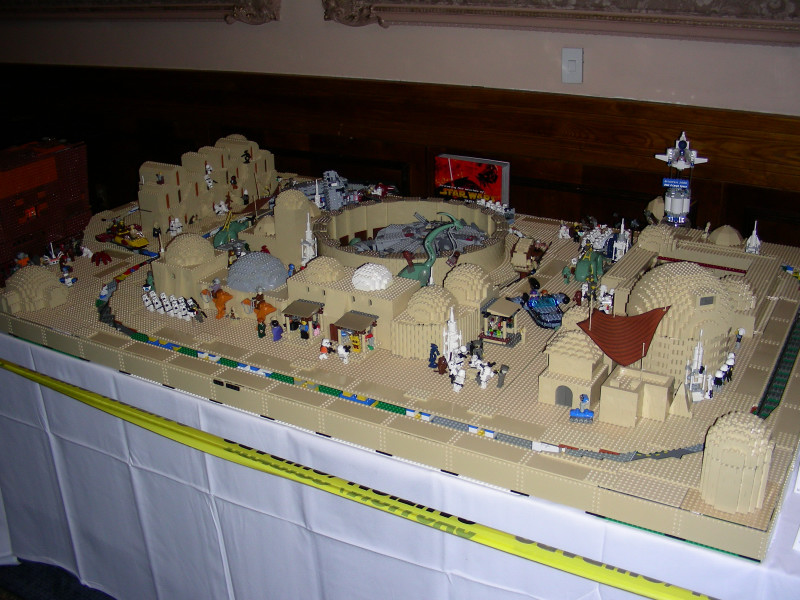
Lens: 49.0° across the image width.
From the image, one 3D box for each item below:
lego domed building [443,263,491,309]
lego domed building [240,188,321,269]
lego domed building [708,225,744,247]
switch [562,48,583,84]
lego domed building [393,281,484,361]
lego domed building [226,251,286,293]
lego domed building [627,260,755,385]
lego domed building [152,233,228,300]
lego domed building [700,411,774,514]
[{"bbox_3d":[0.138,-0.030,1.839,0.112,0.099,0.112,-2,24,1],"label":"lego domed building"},{"bbox_3d":[-0.286,-0.194,2.220,0.184,0.200,0.144,11,27,28],"label":"lego domed building"},{"bbox_3d":[0.827,-0.168,2.221,0.092,0.040,0.093,11,27,28],"label":"lego domed building"},{"bbox_3d":[0.548,-0.744,2.796,0.070,0.115,0.010,12,27,29],"label":"switch"},{"bbox_3d":[0.071,0.036,1.747,0.132,0.128,0.131,11,27,28],"label":"lego domed building"},{"bbox_3d":[-0.322,-0.073,1.969,0.136,0.067,0.136,-2,24,1],"label":"lego domed building"},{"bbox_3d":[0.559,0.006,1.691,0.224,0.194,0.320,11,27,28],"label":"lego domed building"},{"bbox_3d":[-0.489,-0.088,2.069,0.136,0.141,0.130,11,27,28],"label":"lego domed building"},{"bbox_3d":[0.484,0.221,1.259,0.099,0.138,0.099,11,27,28],"label":"lego domed building"}]

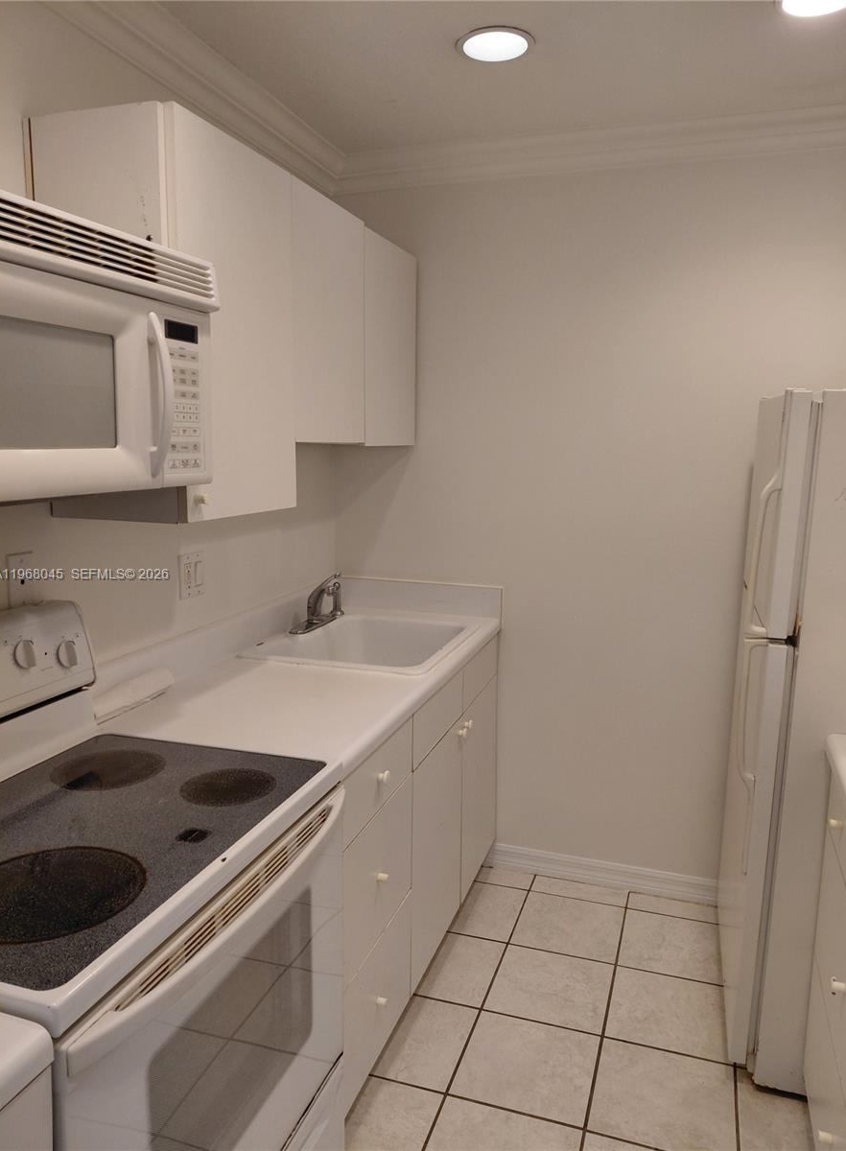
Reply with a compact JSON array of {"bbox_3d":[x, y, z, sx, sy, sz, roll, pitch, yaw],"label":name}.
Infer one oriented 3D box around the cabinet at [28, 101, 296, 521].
[{"bbox_3d":[-0.548,-0.540,1.883,0.328,0.794,0.471,3,9,19],"label":"cabinet"}]

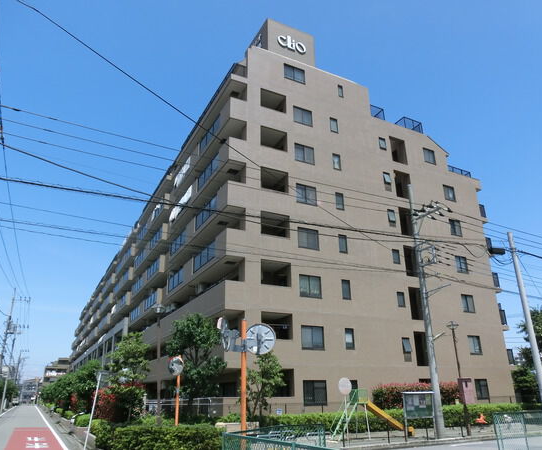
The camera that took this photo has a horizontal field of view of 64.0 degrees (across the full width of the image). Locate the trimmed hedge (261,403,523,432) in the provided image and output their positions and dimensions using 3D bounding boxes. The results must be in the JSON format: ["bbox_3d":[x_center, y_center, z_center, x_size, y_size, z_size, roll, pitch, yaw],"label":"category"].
[{"bbox_3d":[6.991,9.670,21.715,16.103,0.900,1.000,10,-24,-25],"label":"trimmed hedge"}]

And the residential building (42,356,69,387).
[{"bbox_3d":[-68.764,51.417,143.606,12.350,13.800,14.000,10,-24,-25],"label":"residential building"}]

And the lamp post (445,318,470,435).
[{"bbox_3d":[7.910,6.294,18.115,0.500,4.600,0.500,10,-24,-25],"label":"lamp post"}]

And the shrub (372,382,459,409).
[{"bbox_3d":[8.029,9.790,23.691,5.385,2.111,1.300,10,-24,-25],"label":"shrub"}]

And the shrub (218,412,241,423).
[{"bbox_3d":[-1.838,8.445,18.714,1.000,0.660,0.850,10,-24,-25],"label":"shrub"}]

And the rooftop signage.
[{"bbox_3d":[1.494,-12.840,30.897,2.250,1.250,0.200,10,-24,-25],"label":"rooftop signage"}]

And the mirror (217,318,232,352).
[{"bbox_3d":[-0.945,2.216,8.810,0.210,0.660,0.620,-10,-23,5],"label":"mirror"}]

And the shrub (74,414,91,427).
[{"bbox_3d":[-10.355,10.773,23.872,0.950,0.620,1.000,10,-24,-25],"label":"shrub"}]

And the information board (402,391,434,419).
[{"bbox_3d":[5.671,6.912,16.626,1.650,0.950,0.200,10,-24,-25],"label":"information board"}]

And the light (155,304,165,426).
[{"bbox_3d":[-4.850,6.159,18.888,0.480,5.360,0.480,10,-24,-25],"label":"light"}]

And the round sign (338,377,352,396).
[{"bbox_3d":[2.671,5.819,15.640,0.600,0.600,0.050,9,-23,-23],"label":"round sign"}]

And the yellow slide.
[{"bbox_3d":[4.704,7.605,17.009,2.153,1.320,0.600,10,-24,-25],"label":"yellow slide"}]

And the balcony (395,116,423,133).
[{"bbox_3d":[10.860,-7.624,34.715,1.740,1.040,1.650,10,-24,-25],"label":"balcony"}]

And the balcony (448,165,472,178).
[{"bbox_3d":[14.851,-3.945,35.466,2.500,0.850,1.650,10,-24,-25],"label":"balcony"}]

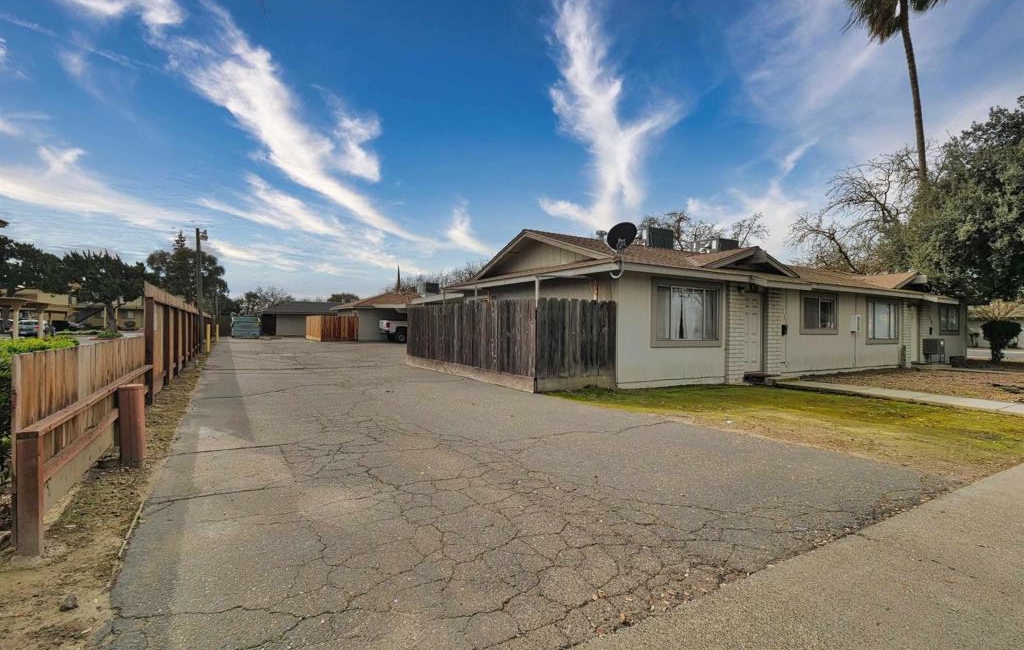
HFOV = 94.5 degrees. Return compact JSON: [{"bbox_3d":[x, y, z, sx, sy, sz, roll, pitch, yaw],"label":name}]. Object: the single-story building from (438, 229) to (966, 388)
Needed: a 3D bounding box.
[{"bbox_3d":[8.851,-0.463,17.304,20.800,3.800,8.200,1,0,-32],"label":"single-story building"}]

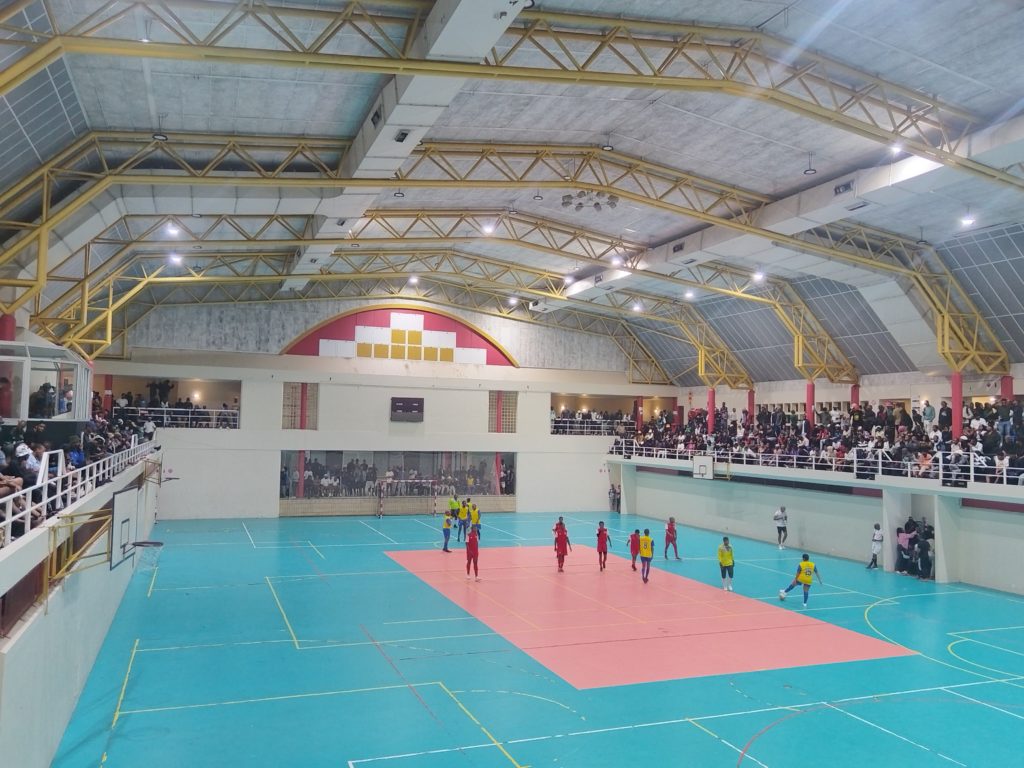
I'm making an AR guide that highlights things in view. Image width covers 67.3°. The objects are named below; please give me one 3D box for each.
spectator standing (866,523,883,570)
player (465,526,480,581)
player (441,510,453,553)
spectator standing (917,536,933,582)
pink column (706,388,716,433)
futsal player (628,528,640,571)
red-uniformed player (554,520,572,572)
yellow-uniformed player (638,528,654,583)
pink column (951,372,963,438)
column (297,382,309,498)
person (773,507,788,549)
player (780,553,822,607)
[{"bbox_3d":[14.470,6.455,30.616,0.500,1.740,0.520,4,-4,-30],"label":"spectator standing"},{"bbox_3d":[-1.317,5.713,25.980,0.500,1.750,0.380,3,-4,-27],"label":"player"},{"bbox_3d":[-2.678,6.104,31.933,0.400,1.650,0.480,0,-4,26],"label":"player"},{"bbox_3d":[15.195,6.409,28.296,0.560,1.580,0.450,-1,-5,40],"label":"spectator standing"},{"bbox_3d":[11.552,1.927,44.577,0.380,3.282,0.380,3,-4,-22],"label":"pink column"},{"bbox_3d":[4.569,6.148,28.567,0.500,1.540,0.450,0,-4,19],"label":"futsal player"},{"bbox_3d":[1.856,5.930,27.991,0.560,1.750,0.380,2,-4,-1],"label":"red-uniformed player"},{"bbox_3d":[4.646,5.896,26.466,0.500,1.780,0.380,2,-4,0],"label":"yellow-uniformed player"},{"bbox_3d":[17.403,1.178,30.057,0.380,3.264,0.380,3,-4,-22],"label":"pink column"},{"bbox_3d":[-11.854,3.174,43.415,0.380,6.645,0.380,3,-4,-22],"label":"column"},{"bbox_3d":[12.362,6.624,35.306,0.600,1.880,0.400,0,-4,29],"label":"person"},{"bbox_3d":[8.863,5.939,23.464,1.100,1.550,0.650,2,-4,1],"label":"player"}]

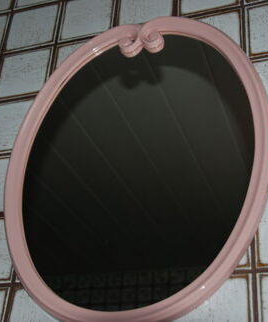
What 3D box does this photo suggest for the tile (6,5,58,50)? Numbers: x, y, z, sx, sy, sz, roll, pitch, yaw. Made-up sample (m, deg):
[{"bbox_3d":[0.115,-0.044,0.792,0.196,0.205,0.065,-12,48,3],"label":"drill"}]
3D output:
[{"bbox_3d":[-0.181,-0.239,1.016,0.100,0.100,0.009,-7,-32,18],"label":"tile"}]

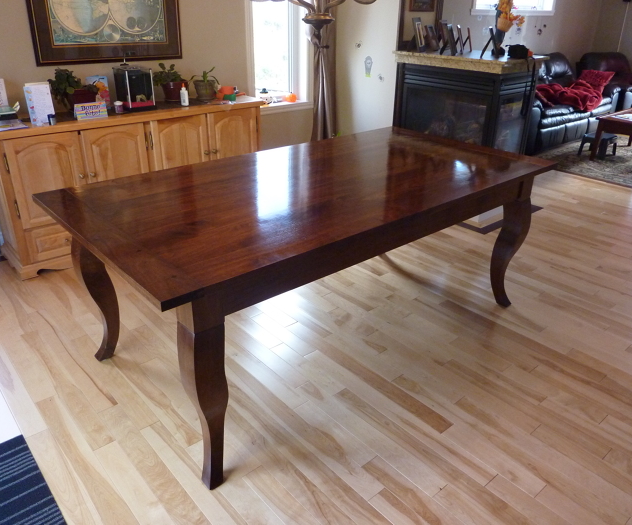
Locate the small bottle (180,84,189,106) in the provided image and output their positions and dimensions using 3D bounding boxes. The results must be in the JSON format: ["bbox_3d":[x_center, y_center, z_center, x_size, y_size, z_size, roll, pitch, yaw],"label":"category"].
[{"bbox_3d":[-0.865,-1.099,3.312,0.053,0.142,0.038,-3,26,-9],"label":"small bottle"}]

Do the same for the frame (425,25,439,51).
[{"bbox_3d":[0.975,-1.888,4.248,0.030,0.235,0.180,2,20,41],"label":"frame"}]

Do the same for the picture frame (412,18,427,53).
[{"bbox_3d":[0.822,-1.807,4.016,0.030,0.280,0.200,1,20,39],"label":"picture frame"}]

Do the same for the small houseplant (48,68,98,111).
[{"bbox_3d":[-1.442,-1.025,3.012,0.260,0.250,0.220,-20,33,-38],"label":"small houseplant"}]

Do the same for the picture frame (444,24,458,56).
[{"bbox_3d":[1.005,-1.640,3.734,0.030,0.240,0.180,-4,21,28],"label":"picture frame"}]

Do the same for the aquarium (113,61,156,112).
[{"bbox_3d":[-1.118,-1.095,3.143,0.180,0.280,0.190,-20,33,-38],"label":"aquarium"}]

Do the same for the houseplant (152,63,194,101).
[{"bbox_3d":[-0.973,-1.220,3.426,0.240,0.250,0.210,-20,33,-38],"label":"houseplant"}]

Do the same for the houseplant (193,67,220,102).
[{"bbox_3d":[-0.770,-1.259,3.557,0.180,0.225,0.170,1,26,-1],"label":"houseplant"}]

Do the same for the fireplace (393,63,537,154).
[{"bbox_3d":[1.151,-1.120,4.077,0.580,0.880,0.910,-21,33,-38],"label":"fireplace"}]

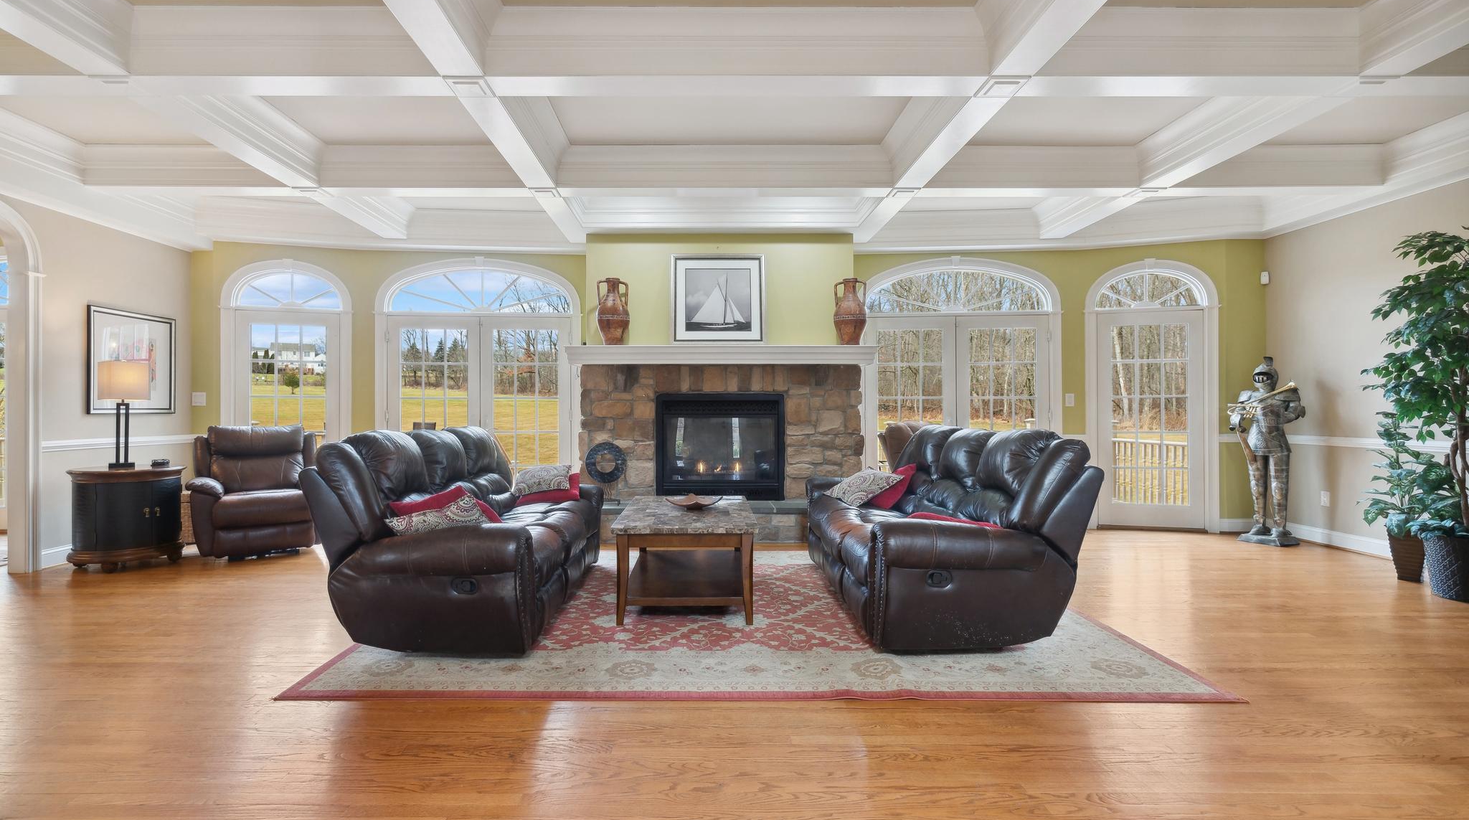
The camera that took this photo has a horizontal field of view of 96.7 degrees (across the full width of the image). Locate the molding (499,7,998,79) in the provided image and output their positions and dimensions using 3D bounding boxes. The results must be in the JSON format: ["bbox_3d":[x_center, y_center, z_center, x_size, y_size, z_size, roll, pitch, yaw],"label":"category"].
[{"bbox_3d":[0.008,-1.773,3.135,2.462,0.274,0.122,0,0,0],"label":"molding"}]

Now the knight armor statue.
[{"bbox_3d":[4.550,0.335,5.570,0.360,1.590,0.540,0,0,-42],"label":"knight armor statue"}]

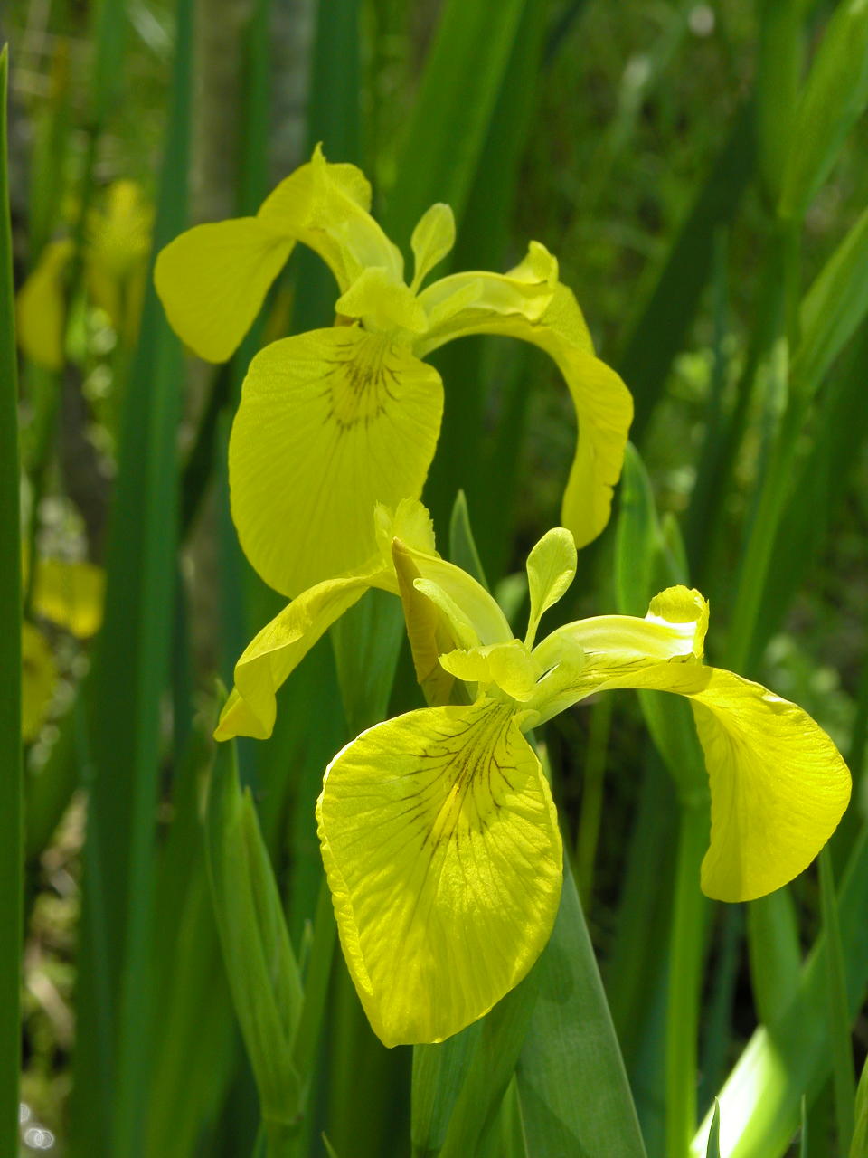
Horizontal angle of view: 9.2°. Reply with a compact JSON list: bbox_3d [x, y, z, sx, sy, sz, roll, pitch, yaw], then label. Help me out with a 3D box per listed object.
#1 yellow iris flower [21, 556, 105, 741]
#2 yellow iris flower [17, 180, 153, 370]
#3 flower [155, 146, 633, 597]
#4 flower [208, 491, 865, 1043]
[{"bbox_3d":[-0.181,0.030,2.400,0.082,0.077,0.077,1,17,5],"label":"yellow iris flower"},{"bbox_3d":[-0.141,-0.127,2.250,0.080,0.075,0.075,3,17,10],"label":"yellow iris flower"},{"bbox_3d":[-0.007,-0.039,1.010,0.089,0.076,0.082,4,17,11],"label":"flower"},{"bbox_3d":[0.016,0.031,0.850,0.099,0.076,0.086,4,17,13],"label":"flower"}]

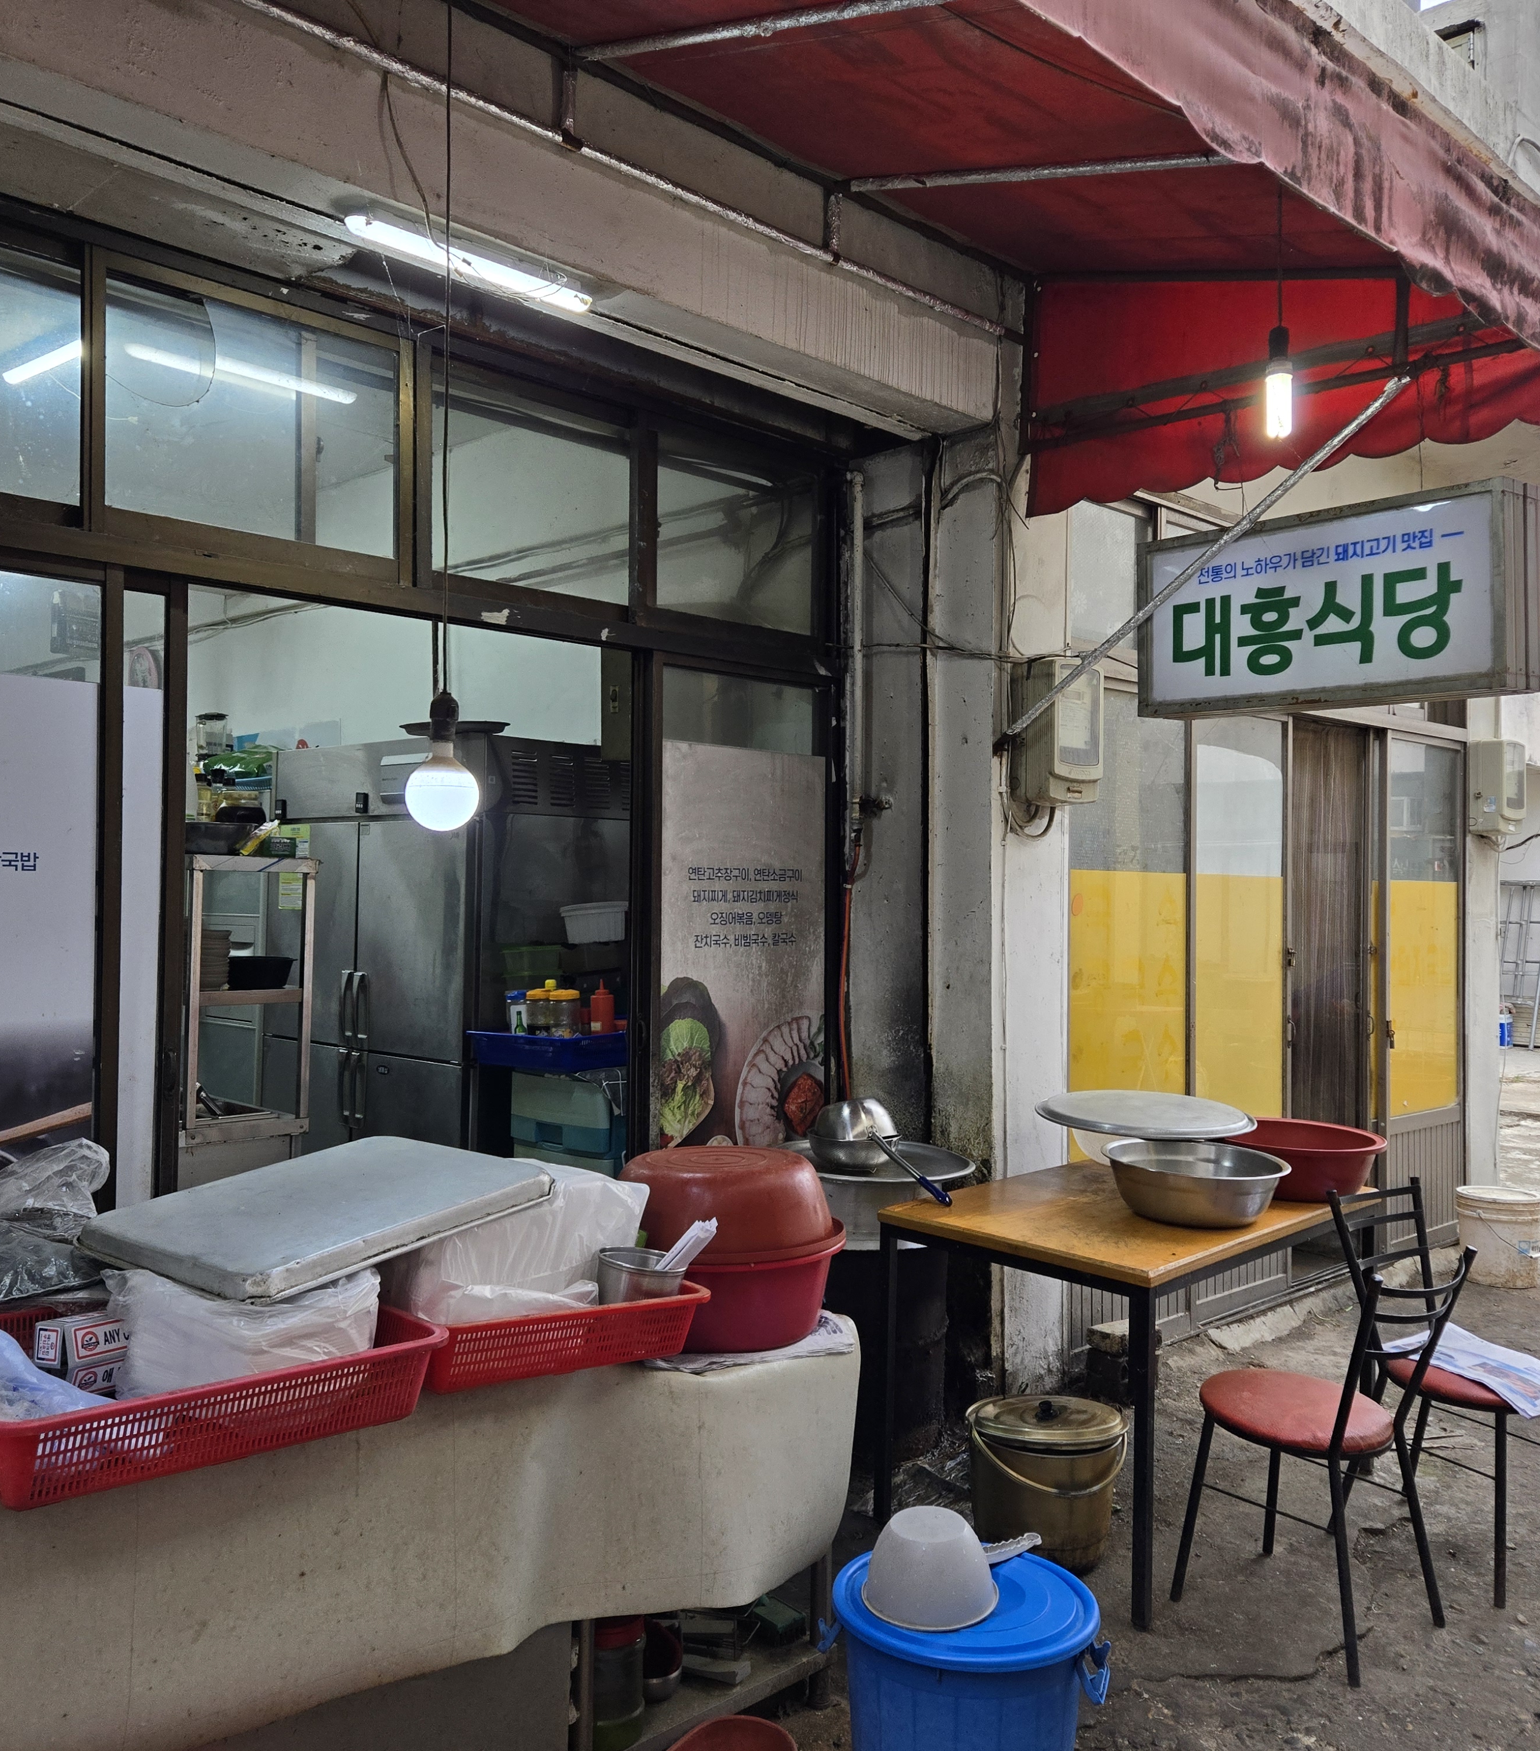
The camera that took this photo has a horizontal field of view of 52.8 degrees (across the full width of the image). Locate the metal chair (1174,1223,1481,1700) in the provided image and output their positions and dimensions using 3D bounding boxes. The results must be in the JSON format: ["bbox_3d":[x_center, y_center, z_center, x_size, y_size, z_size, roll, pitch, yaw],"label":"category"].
[{"bbox_3d":[1.137,1.150,3.206,0.520,0.785,0.410,-1,-1,45],"label":"metal chair"}]

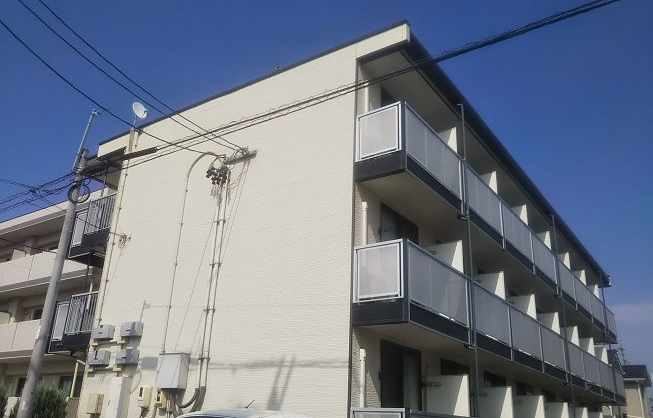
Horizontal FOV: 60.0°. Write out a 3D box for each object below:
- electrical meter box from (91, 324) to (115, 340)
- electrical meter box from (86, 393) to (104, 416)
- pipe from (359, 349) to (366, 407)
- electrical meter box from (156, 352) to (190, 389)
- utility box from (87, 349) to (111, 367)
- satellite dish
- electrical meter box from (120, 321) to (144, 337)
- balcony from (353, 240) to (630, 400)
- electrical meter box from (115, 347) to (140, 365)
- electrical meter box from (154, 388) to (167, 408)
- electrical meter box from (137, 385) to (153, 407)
[{"bbox_3d":[-5.436,3.026,13.816,0.620,0.310,0.165,-13,-26,33],"label":"electrical meter box"},{"bbox_3d":[-5.346,4.524,13.105,0.330,0.420,0.150,-13,-26,33],"label":"electrical meter box"},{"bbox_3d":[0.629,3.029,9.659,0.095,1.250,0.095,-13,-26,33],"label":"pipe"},{"bbox_3d":[-3.227,3.422,11.924,0.690,0.710,0.240,-13,-26,33],"label":"electrical meter box"},{"bbox_3d":[-5.451,3.590,13.585,0.620,0.310,0.160,-13,-26,33],"label":"utility box"},{"bbox_3d":[-5.317,-2.835,16.218,0.300,0.490,0.460,-10,-25,28],"label":"satellite dish"},{"bbox_3d":[-4.531,2.825,13.214,0.590,0.315,0.175,-13,-26,33],"label":"electrical meter box"},{"bbox_3d":[6.926,4.736,17.765,1.100,1.450,21.030,-13,-26,33],"label":"balcony"},{"bbox_3d":[-4.553,3.397,12.988,0.610,0.325,0.165,-13,-26,33],"label":"electrical meter box"},{"bbox_3d":[-3.481,3.988,11.922,0.190,0.380,0.160,-13,-26,33],"label":"electrical meter box"},{"bbox_3d":[-3.908,4.055,12.202,0.200,0.410,0.180,-13,-26,33],"label":"electrical meter box"}]

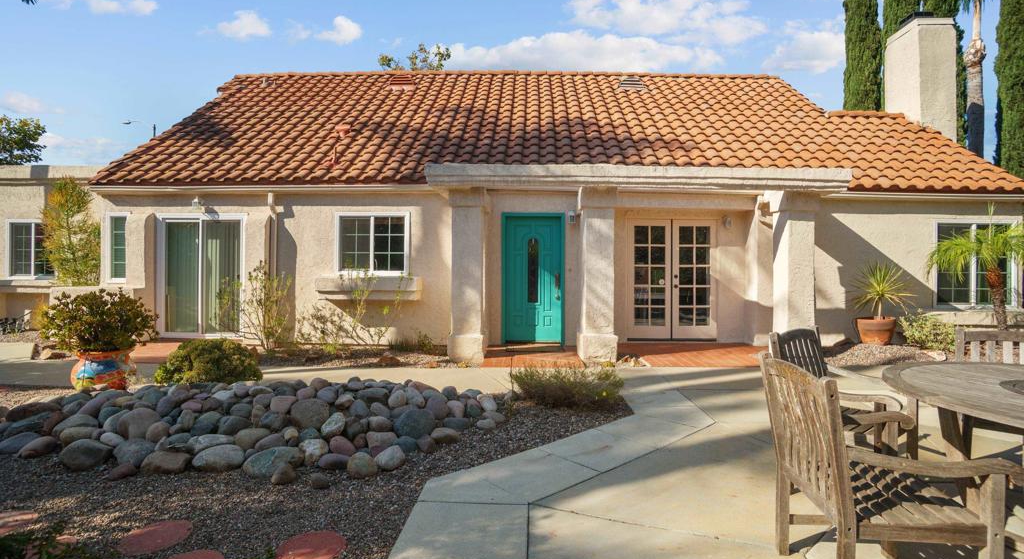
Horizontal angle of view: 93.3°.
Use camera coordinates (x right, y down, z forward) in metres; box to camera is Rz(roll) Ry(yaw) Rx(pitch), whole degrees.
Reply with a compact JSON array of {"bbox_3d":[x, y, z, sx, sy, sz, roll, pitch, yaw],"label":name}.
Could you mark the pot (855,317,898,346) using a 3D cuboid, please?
[{"bbox_3d":[5.420,0.775,7.170,0.490,0.400,0.490,0,0,0],"label":"pot"}]

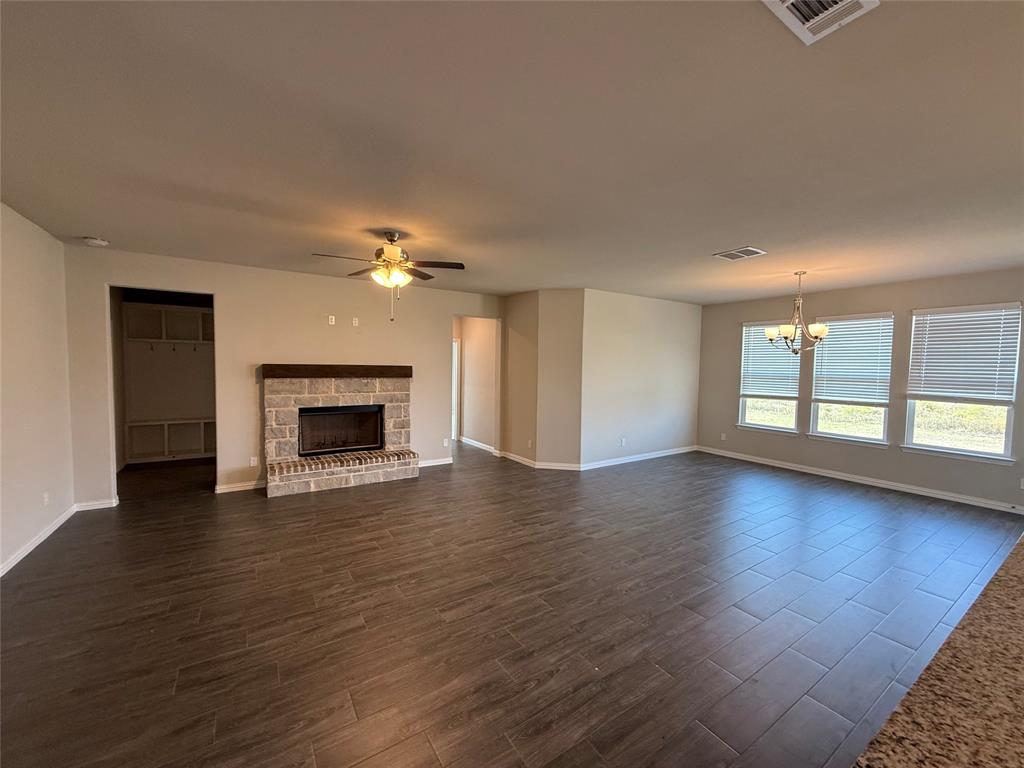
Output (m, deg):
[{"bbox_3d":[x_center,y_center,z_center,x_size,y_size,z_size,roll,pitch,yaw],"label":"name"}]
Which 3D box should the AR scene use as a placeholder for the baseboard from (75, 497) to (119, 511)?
[{"bbox_3d":[-4.504,1.311,4.490,0.335,0.084,0.035,-1,3,-33],"label":"baseboard"}]

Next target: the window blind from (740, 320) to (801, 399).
[{"bbox_3d":[4.279,-0.390,6.877,0.065,1.282,0.898,-1,3,-33],"label":"window blind"}]

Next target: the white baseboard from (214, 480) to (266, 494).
[{"bbox_3d":[-3.393,1.288,5.198,0.540,0.087,0.030,-1,3,-33],"label":"white baseboard"}]

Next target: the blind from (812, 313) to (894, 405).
[{"bbox_3d":[4.872,-0.337,5.953,0.065,1.296,0.896,-1,3,-33],"label":"blind"}]

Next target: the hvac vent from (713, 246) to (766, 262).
[{"bbox_3d":[2.344,-1.330,4.269,0.397,0.025,0.392,-1,3,-33],"label":"hvac vent"}]

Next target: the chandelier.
[{"bbox_3d":[3.542,-0.863,5.124,0.630,0.988,0.630,-1,3,-33],"label":"chandelier"}]

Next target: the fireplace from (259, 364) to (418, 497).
[{"bbox_3d":[-2.218,0.534,5.534,1.867,1.565,0.499,-1,3,-33],"label":"fireplace"}]

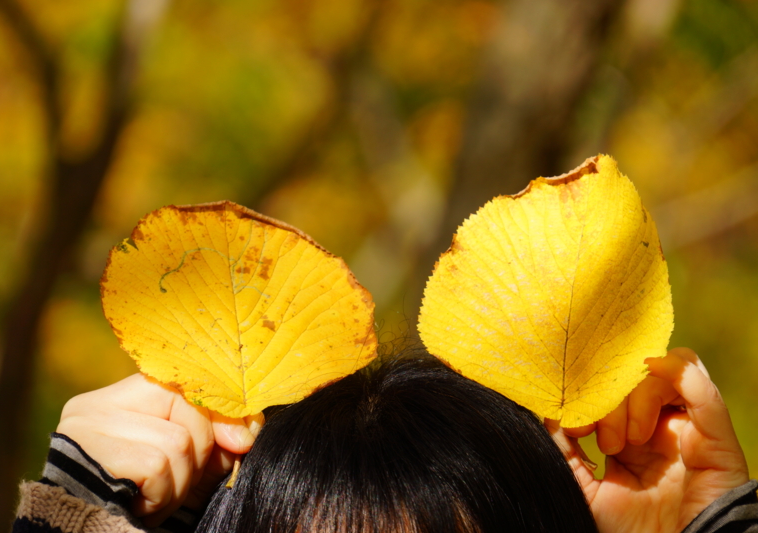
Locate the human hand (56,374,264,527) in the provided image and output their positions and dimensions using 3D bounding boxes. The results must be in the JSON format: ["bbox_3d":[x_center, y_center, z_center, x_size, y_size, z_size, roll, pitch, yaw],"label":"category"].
[{"bbox_3d":[-0.097,0.081,2.750,0.092,0.068,0.078,-1,4,-12],"label":"human hand"}]

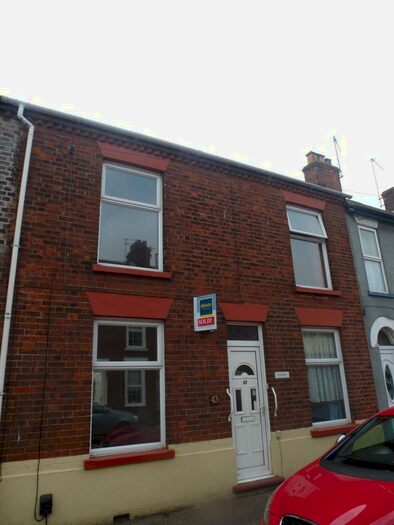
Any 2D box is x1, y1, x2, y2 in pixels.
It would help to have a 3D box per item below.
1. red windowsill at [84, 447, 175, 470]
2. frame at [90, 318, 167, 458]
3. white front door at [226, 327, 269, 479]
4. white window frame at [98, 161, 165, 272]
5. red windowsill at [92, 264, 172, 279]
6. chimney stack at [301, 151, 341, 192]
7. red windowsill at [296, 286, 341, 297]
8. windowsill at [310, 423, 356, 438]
[{"bbox_3d":[-0.858,2.541,4.720,1.199,0.109,0.150,7,-19,-27],"label":"red windowsill"},{"bbox_3d":[-0.937,1.689,5.065,1.057,1.737,0.080,7,-19,-27],"label":"frame"},{"bbox_3d":[0.807,2.205,5.861,0.798,2.266,0.080,7,-19,-27],"label":"white front door"},{"bbox_3d":[-1.034,-0.714,5.807,1.039,1.732,0.080,7,-19,-27],"label":"white window frame"},{"bbox_3d":[-0.957,0.163,5.452,1.209,0.102,0.150,7,-19,-27],"label":"red windowsill"},{"bbox_3d":[5.059,-3.431,14.710,1.250,1.800,0.750,7,-19,-27],"label":"chimney stack"},{"bbox_3d":[2.364,0.583,7.130,1.209,0.102,0.150,7,-19,-27],"label":"red windowsill"},{"bbox_3d":[2.404,2.949,6.370,1.204,0.109,0.150,7,-19,-27],"label":"windowsill"}]

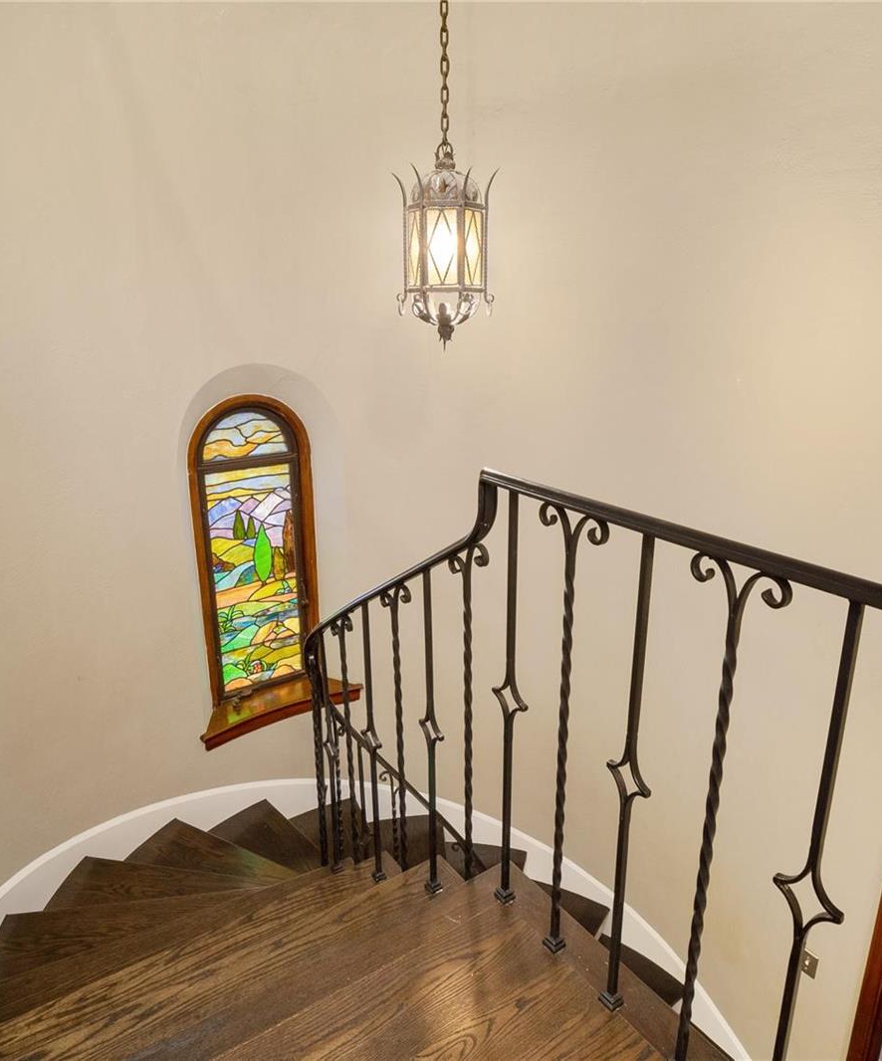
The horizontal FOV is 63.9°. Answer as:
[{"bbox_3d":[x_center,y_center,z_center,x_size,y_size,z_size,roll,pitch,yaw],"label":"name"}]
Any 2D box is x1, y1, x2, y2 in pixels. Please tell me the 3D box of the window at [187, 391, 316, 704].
[{"bbox_3d":[-0.933,0.112,3.635,0.610,1.560,0.100,-10,18,-31],"label":"window"}]

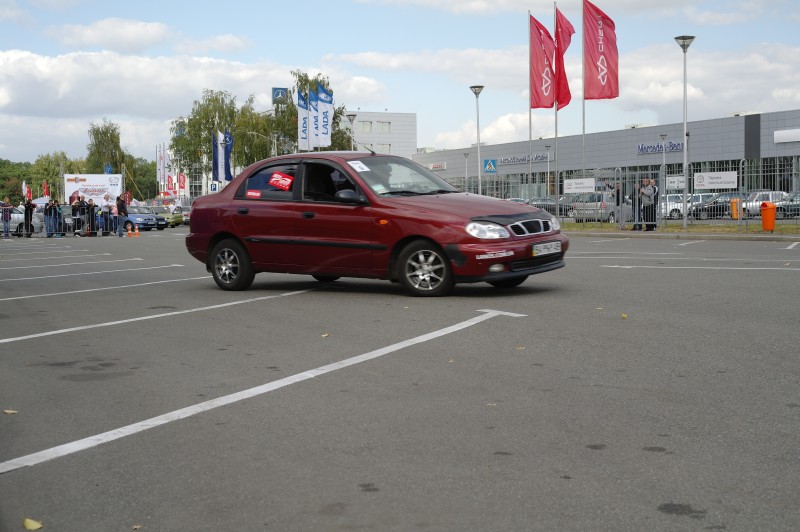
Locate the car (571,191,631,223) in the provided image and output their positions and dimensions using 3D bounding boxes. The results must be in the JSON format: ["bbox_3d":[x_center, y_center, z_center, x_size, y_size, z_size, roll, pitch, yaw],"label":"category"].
[{"bbox_3d":[10.663,-3.056,53.848,1.750,1.560,4.250,1,3,27],"label":"car"}]

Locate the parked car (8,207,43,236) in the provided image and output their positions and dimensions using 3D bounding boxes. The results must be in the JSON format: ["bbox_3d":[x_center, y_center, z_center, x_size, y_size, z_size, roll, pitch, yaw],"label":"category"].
[{"bbox_3d":[-18.300,-2.060,46.400,4.300,1.450,1.720,-1,3,-11],"label":"parked car"}]

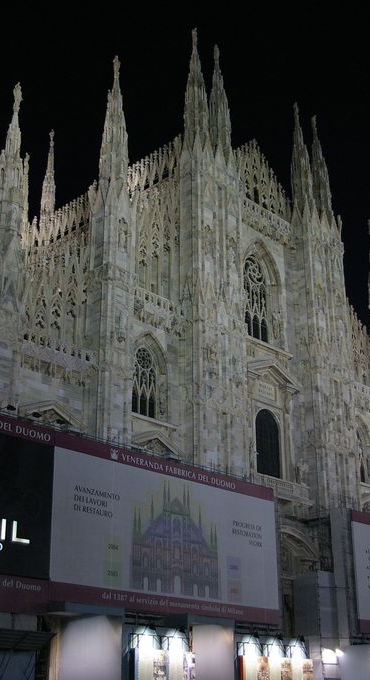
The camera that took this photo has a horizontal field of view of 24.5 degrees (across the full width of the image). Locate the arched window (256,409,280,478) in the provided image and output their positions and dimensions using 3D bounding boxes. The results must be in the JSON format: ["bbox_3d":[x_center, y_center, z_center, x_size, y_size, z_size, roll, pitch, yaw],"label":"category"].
[{"bbox_3d":[7.202,8.933,74.316,0.400,6.020,3.200,-22,-31,40],"label":"arched window"}]

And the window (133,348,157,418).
[{"bbox_3d":[-3.148,3.185,65.878,0.400,5.600,2.440,-22,-31,40],"label":"window"}]

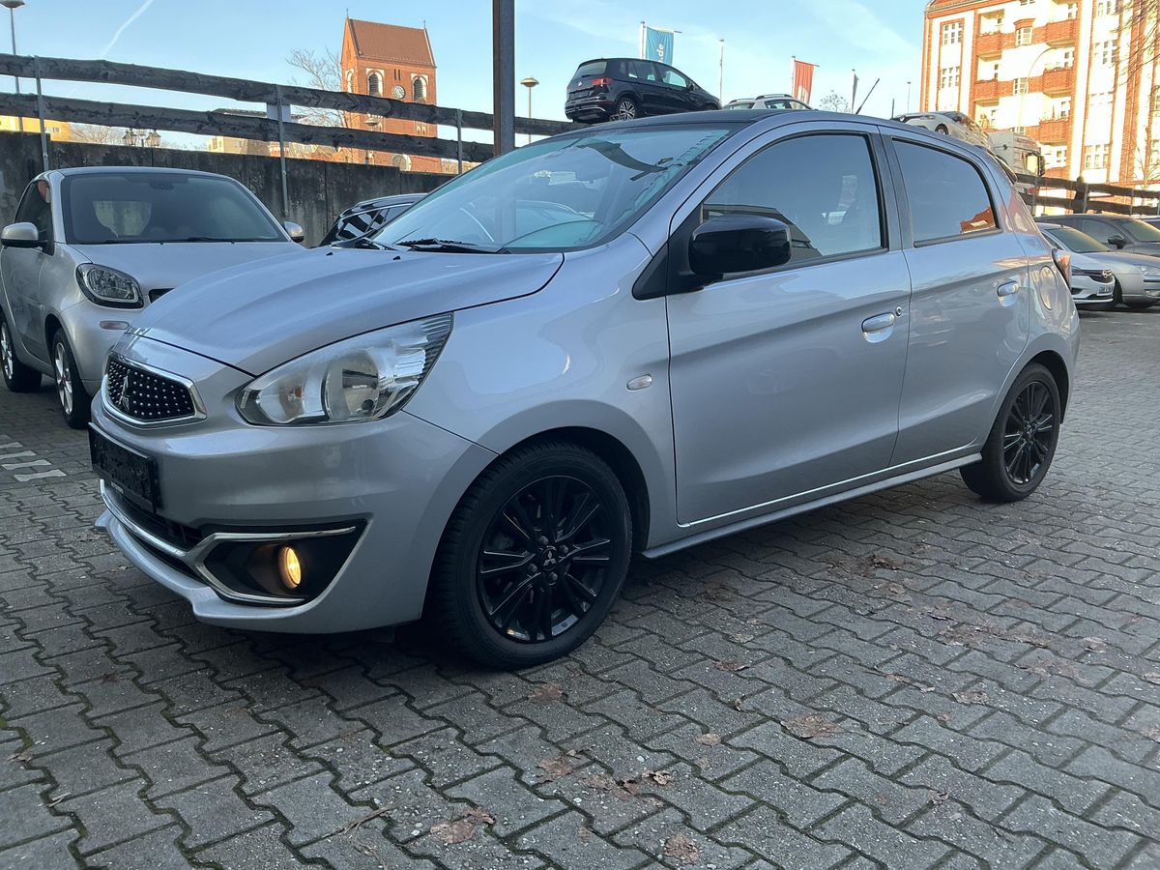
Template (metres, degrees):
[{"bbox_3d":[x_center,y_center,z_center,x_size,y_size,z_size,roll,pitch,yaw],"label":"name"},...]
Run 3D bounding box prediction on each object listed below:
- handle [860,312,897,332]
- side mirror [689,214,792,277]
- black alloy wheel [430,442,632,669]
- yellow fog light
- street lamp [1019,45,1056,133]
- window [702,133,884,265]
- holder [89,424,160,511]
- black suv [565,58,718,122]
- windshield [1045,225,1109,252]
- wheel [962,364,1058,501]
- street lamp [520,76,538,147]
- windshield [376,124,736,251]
[{"bbox_3d":[0.947,-0.359,2.945,0.190,0.050,0.050,-9,15,-38],"label":"handle"},{"bbox_3d":[0.395,-0.486,2.395,0.160,0.155,0.220,-9,15,-38],"label":"side mirror"},{"bbox_3d":[-0.122,0.291,2.337,0.573,0.573,0.185,-9,15,-38],"label":"black alloy wheel"},{"bbox_3d":[-0.631,0.291,2.046,0.050,0.095,0.095,-9,15,-38],"label":"yellow fog light"},{"bbox_3d":[21.801,-13.730,45.449,2.000,9.500,0.300,-8,13,-37],"label":"street lamp"},{"bbox_3d":[0.647,-0.715,2.816,0.900,0.440,0.050,-9,-4,-38],"label":"window"},{"bbox_3d":[-1.173,0.074,2.387,0.030,0.125,0.530,-9,15,-38],"label":"holder"},{"bbox_3d":[1.762,-8.328,23.240,4.340,1.580,1.810,-8,13,-36],"label":"black suv"},{"bbox_3d":[8.375,-3.280,15.800,1.380,0.120,0.750,-9,45,-39],"label":"windshield"},{"bbox_3d":[1.777,-0.021,3.854,0.573,0.573,0.185,-9,15,-38],"label":"wheel"},{"bbox_3d":[-1.529,-8.569,28.932,0.580,4.700,0.580,0,11,0],"label":"street lamp"},{"bbox_3d":[-0.130,-0.796,3.054,0.760,0.110,1.250,-44,33,-25],"label":"windshield"}]

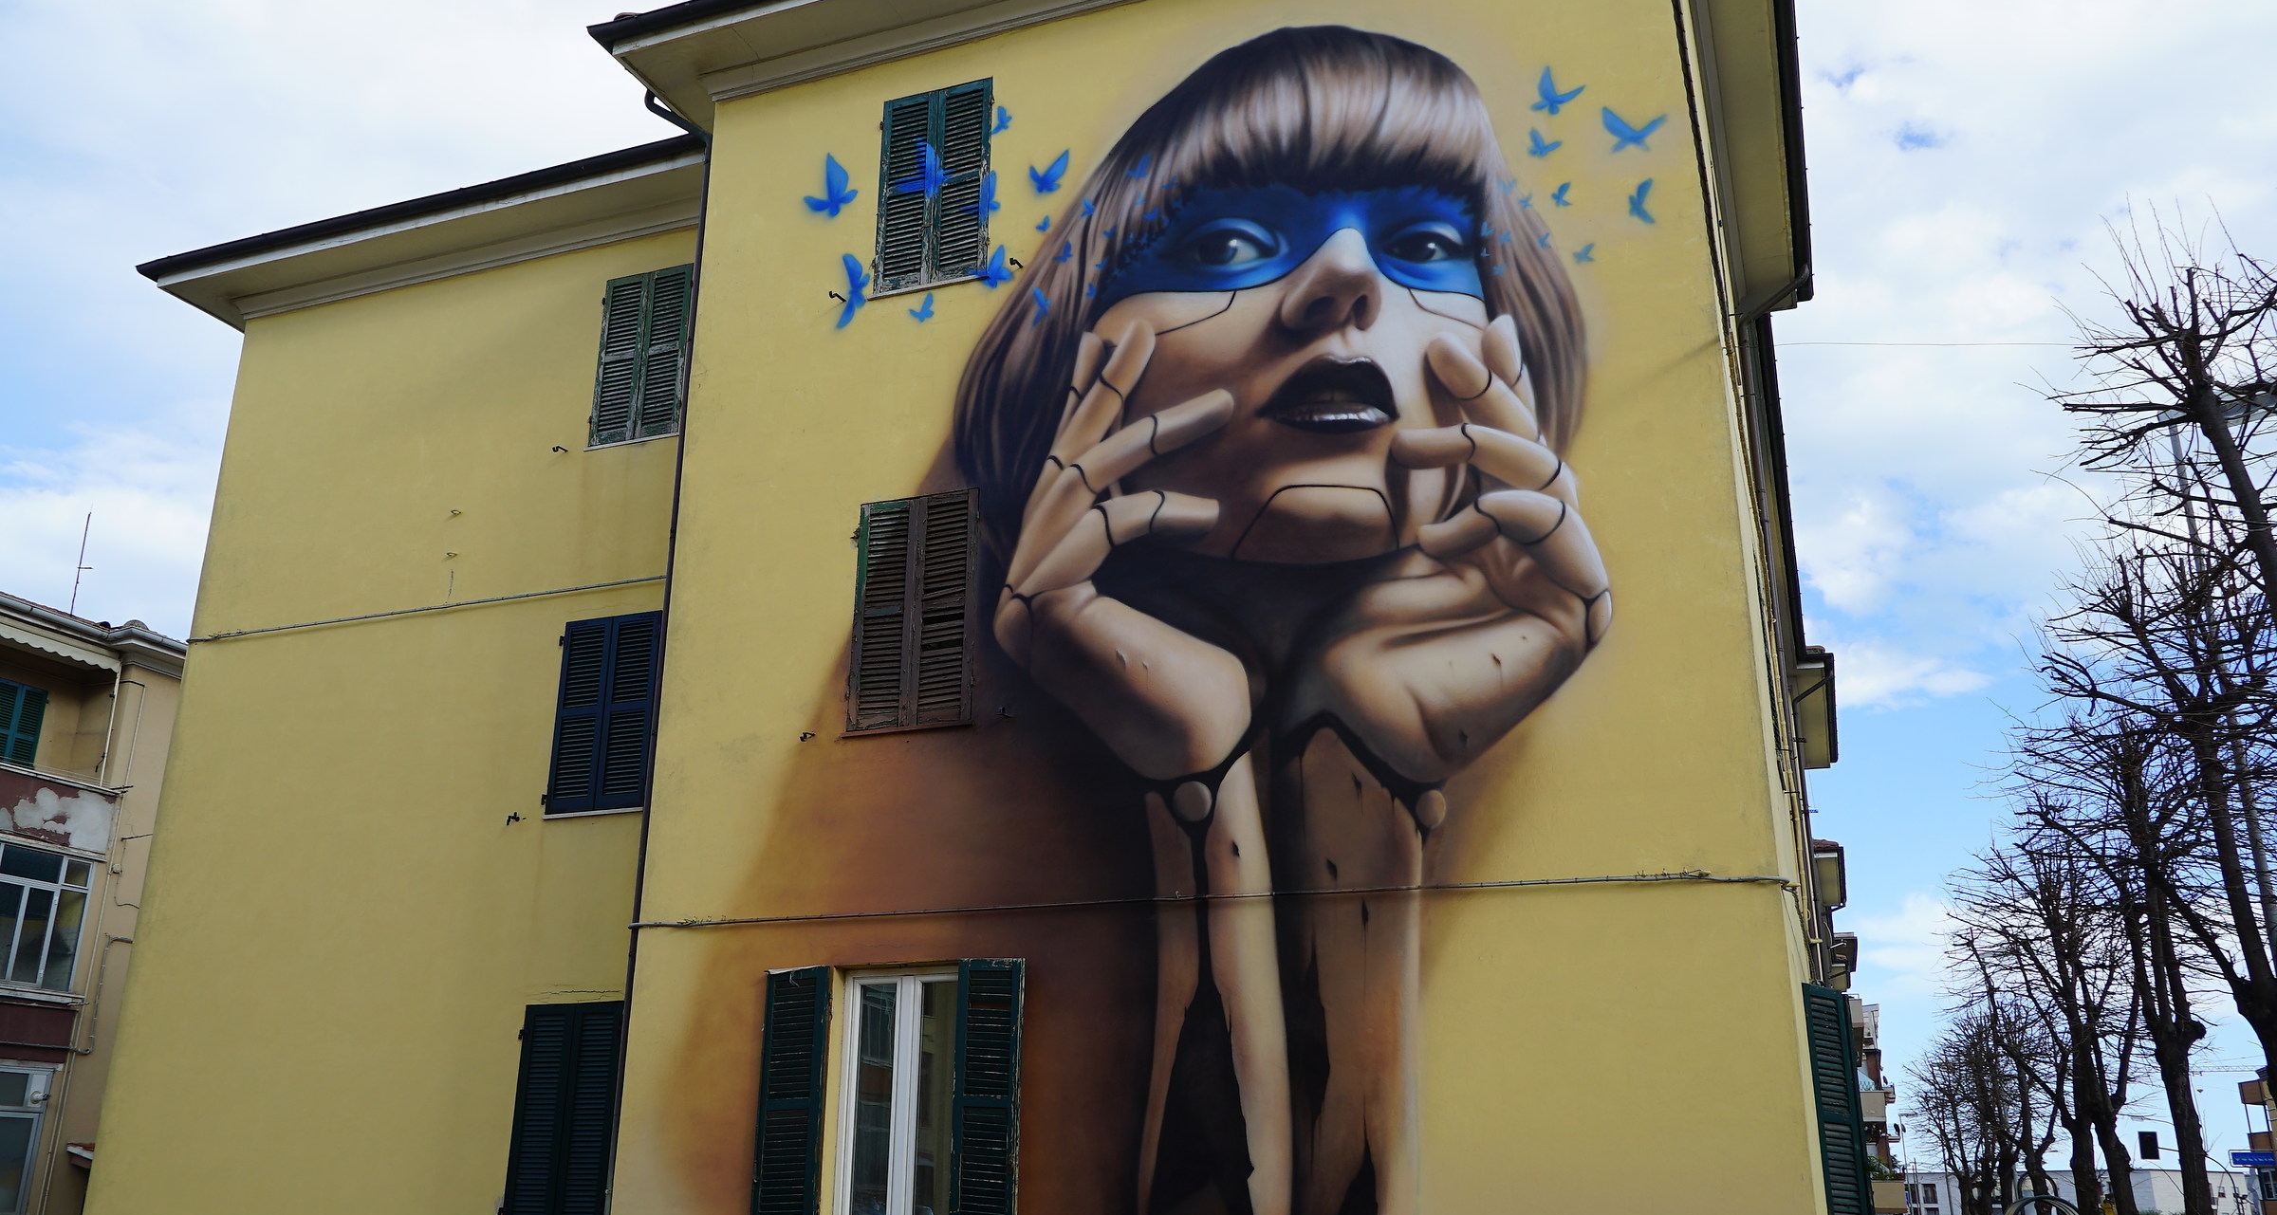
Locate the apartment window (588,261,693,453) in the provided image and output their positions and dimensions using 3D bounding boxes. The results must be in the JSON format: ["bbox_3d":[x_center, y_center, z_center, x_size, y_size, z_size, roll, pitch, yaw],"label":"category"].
[{"bbox_3d":[-4.537,-2.313,16.228,0.967,1.700,0.060,-7,-20,20],"label":"apartment window"}]

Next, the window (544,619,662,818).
[{"bbox_3d":[-4.574,0.901,15.163,0.985,1.710,0.060,-7,-20,20],"label":"window"}]

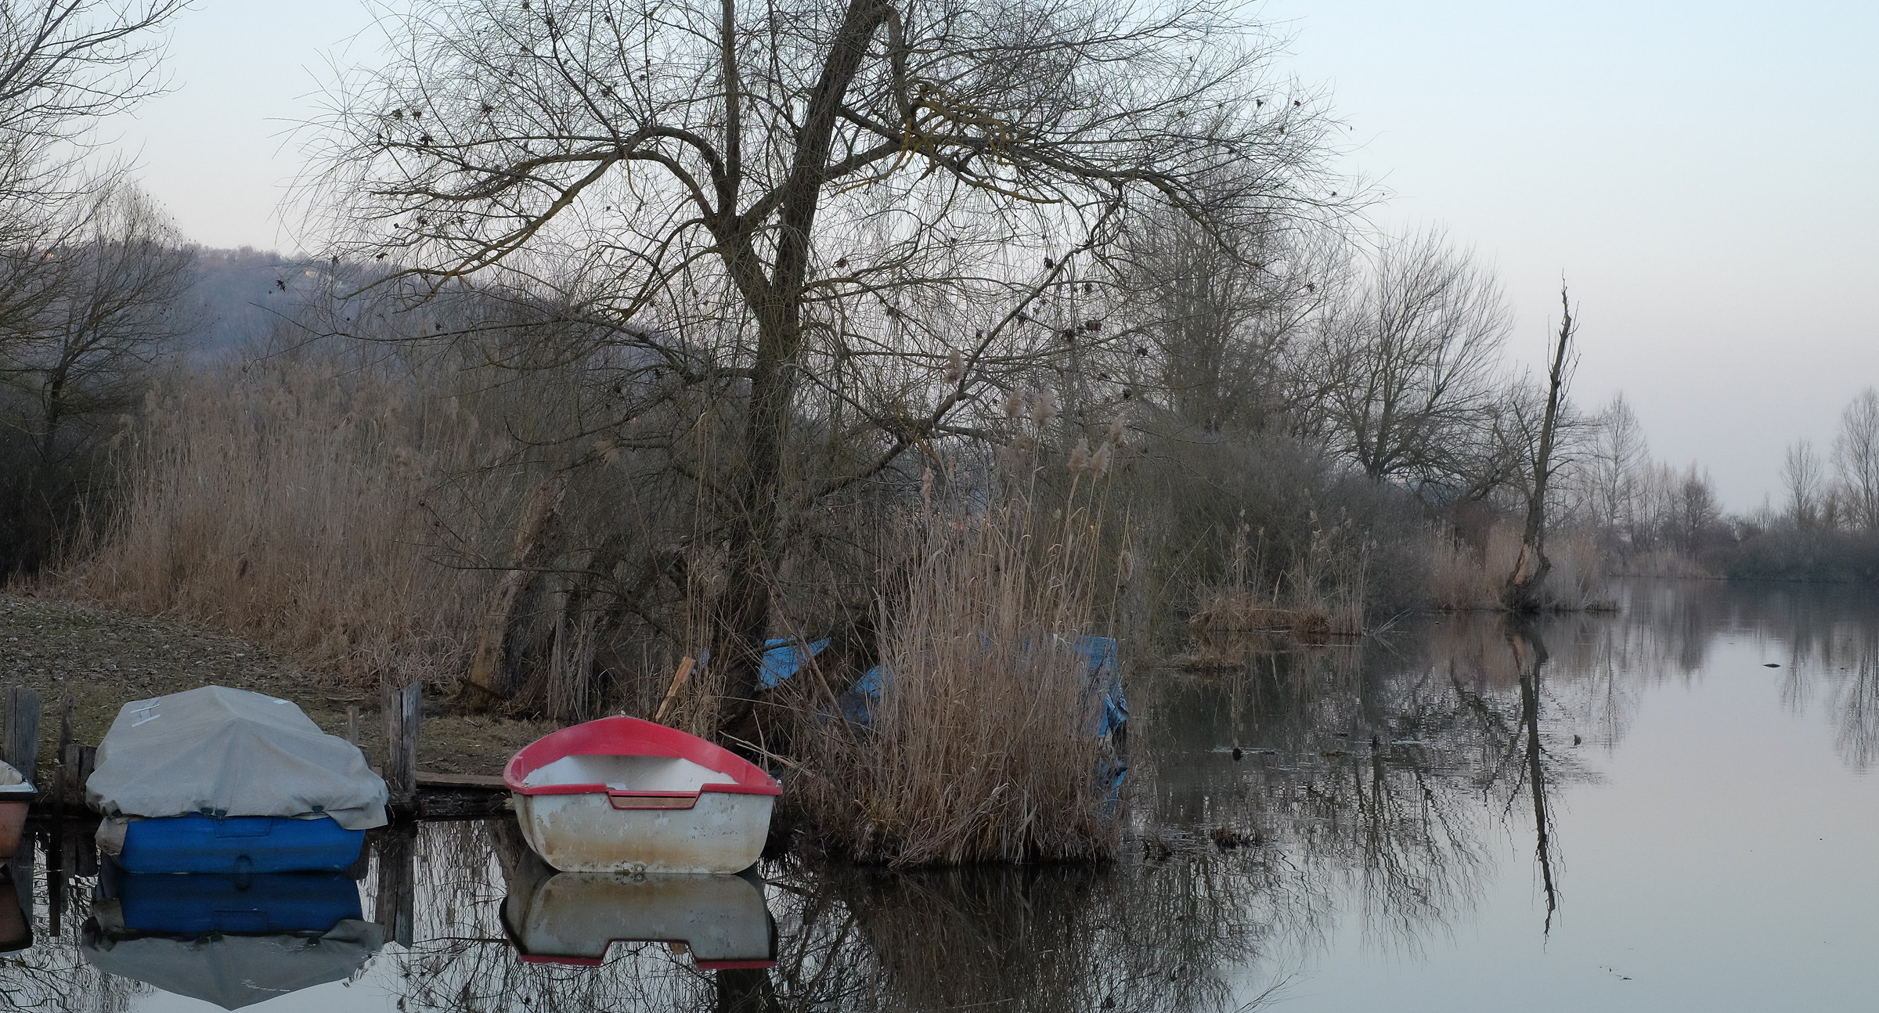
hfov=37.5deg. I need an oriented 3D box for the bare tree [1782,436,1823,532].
[{"bbox_3d":[57.731,-0.015,185.020,3.000,8.903,3.000,2,0,0],"label":"bare tree"}]

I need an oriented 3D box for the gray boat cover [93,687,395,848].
[{"bbox_3d":[-3.825,1.347,15.188,1.500,0.630,3.200,2,-1,-15],"label":"gray boat cover"}]

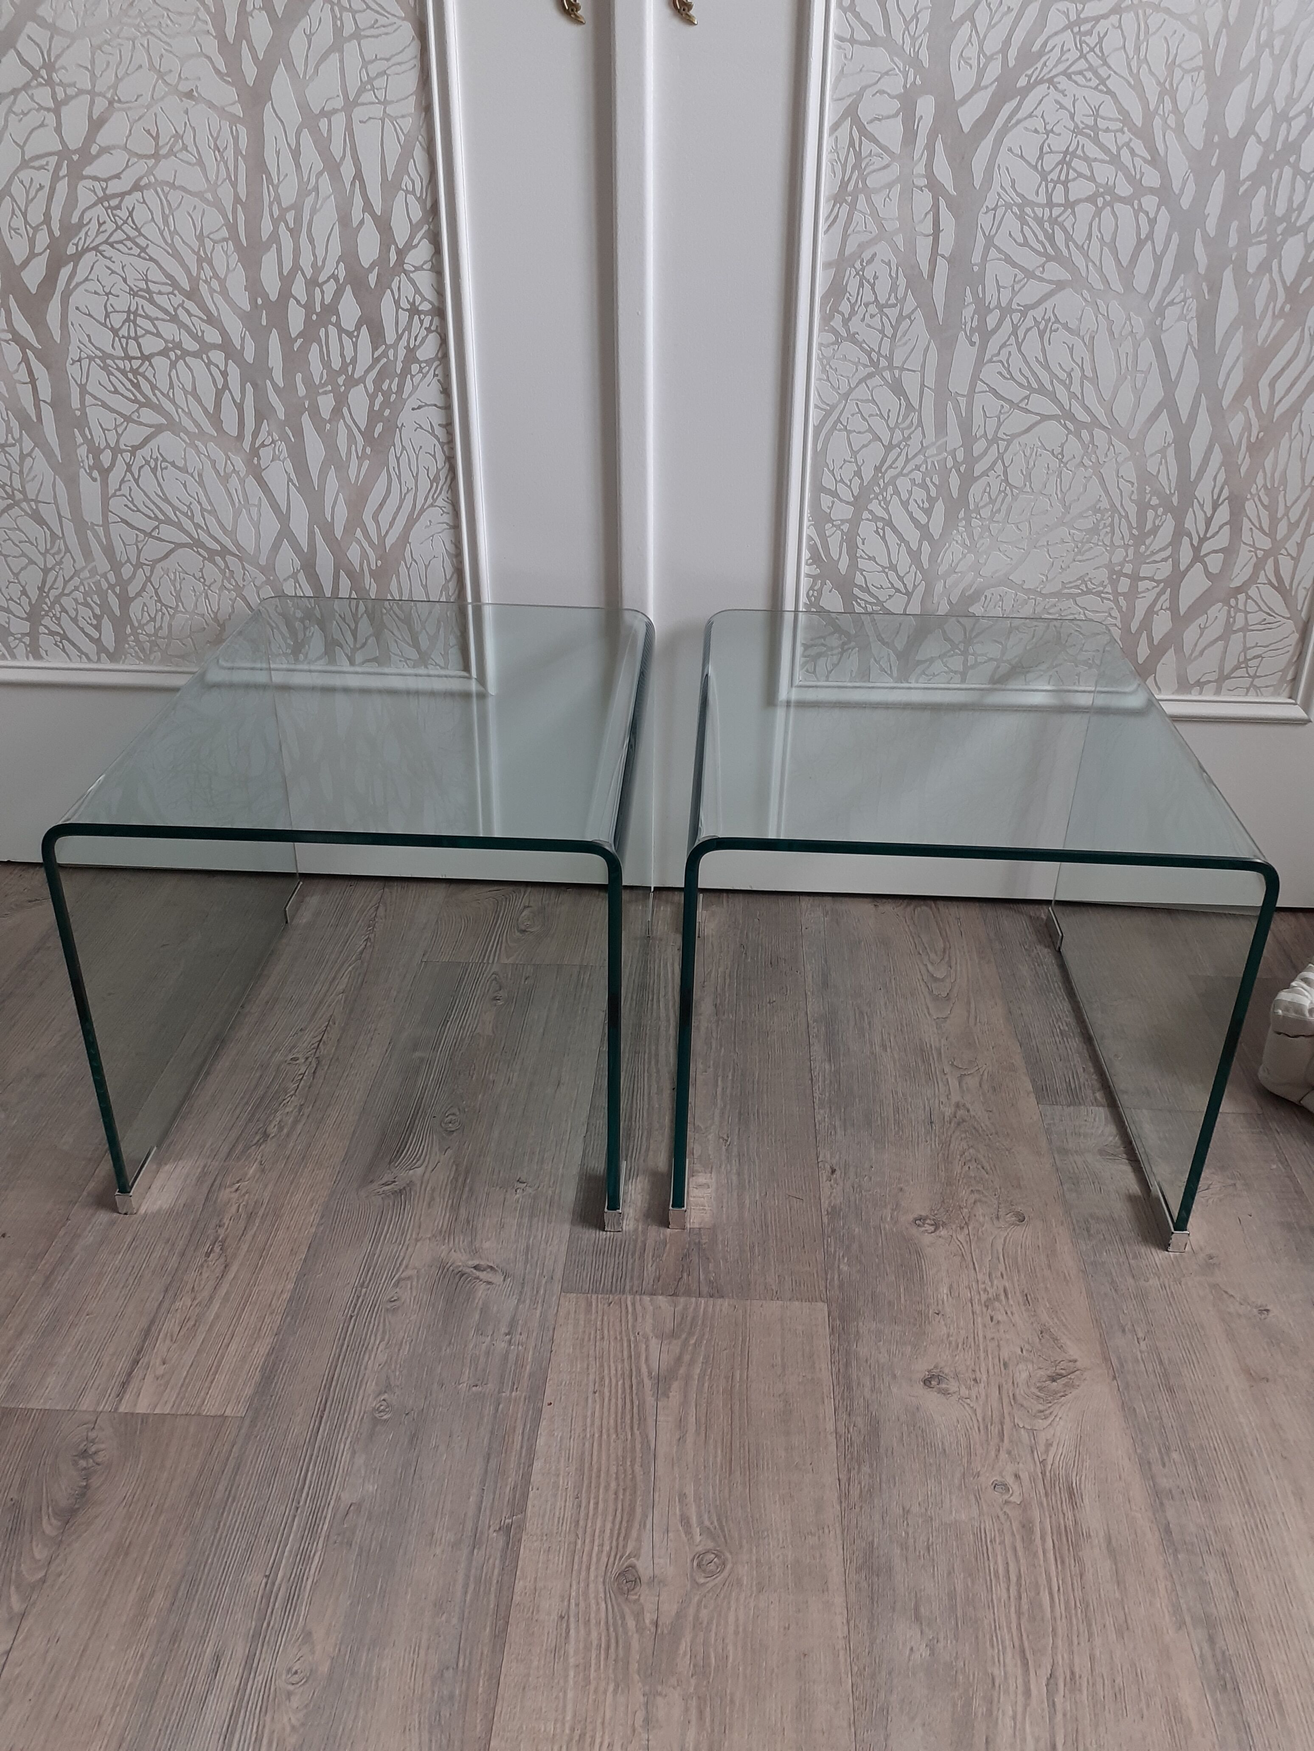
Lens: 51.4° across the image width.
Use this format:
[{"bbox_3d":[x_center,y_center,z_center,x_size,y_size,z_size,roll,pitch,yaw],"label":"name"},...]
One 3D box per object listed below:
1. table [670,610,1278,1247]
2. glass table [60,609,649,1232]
[{"bbox_3d":[0.276,0.018,1.457,0.480,0.419,0.597,2,29,2],"label":"table"},{"bbox_3d":[-0.257,0.004,1.466,0.480,0.419,0.597,2,29,2],"label":"glass table"}]

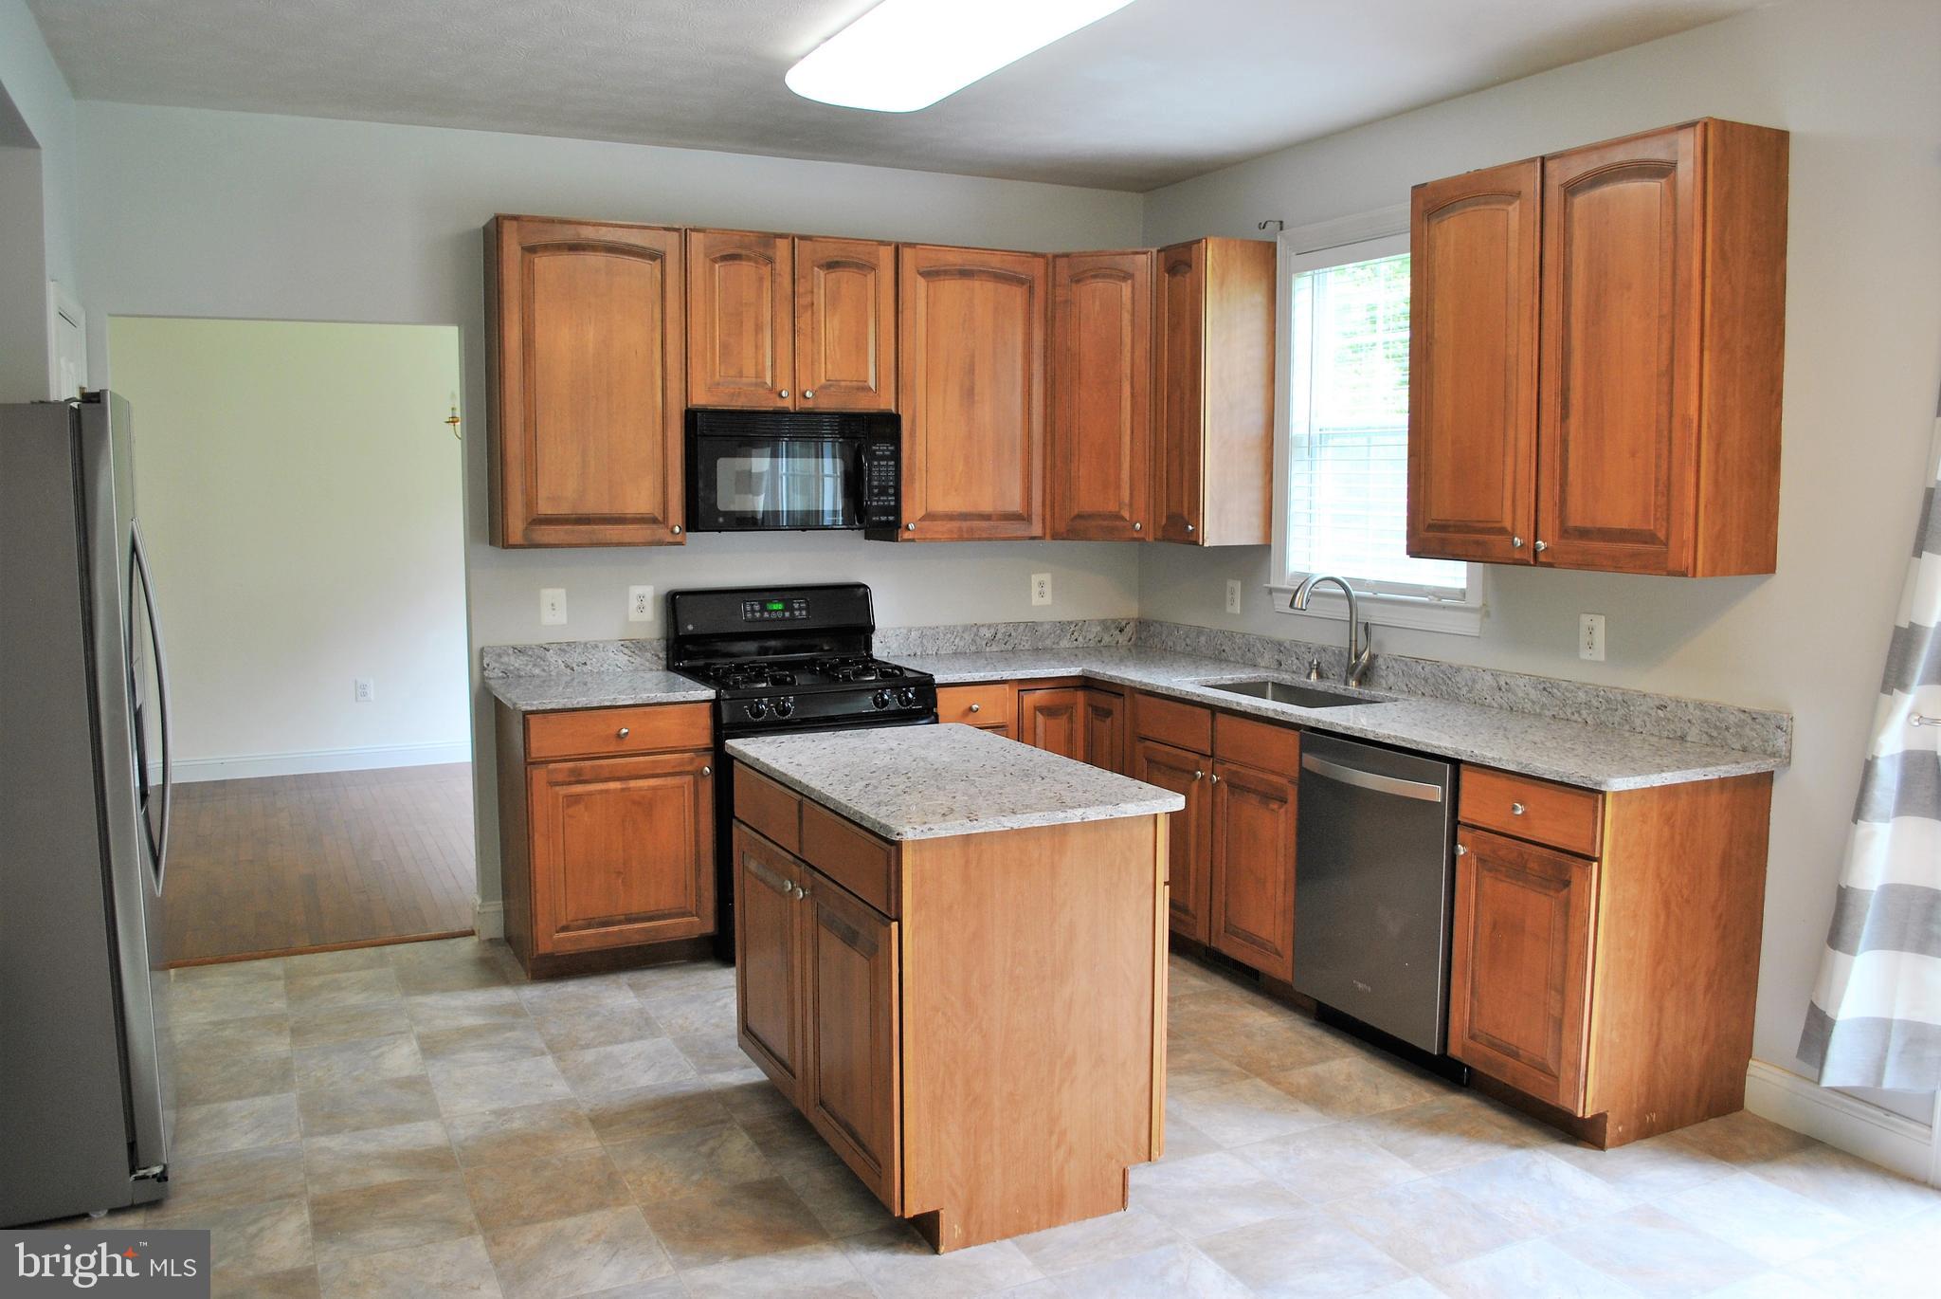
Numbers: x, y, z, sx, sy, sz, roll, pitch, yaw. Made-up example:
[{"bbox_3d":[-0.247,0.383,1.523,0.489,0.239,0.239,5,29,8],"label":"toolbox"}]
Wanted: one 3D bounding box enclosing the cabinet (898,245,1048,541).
[{"bbox_3d":[-0.045,-0.940,5.467,0.622,1.064,0.325,-3,7,-26],"label":"cabinet"}]

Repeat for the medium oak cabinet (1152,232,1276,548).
[{"bbox_3d":[0.884,-0.919,5.296,0.325,1.064,0.314,-3,7,-26],"label":"medium oak cabinet"}]

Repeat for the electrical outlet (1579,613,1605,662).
[{"bbox_3d":[1.715,-0.031,4.026,0.012,0.120,0.082,-3,7,-26],"label":"electrical outlet"}]

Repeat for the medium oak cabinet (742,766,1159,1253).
[{"bbox_3d":[-0.096,0.746,3.499,0.637,0.868,1.057,-3,7,-26],"label":"medium oak cabinet"}]

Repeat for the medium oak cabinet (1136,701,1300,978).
[{"bbox_3d":[1.032,0.587,4.824,0.625,0.854,0.918,-3,7,-26],"label":"medium oak cabinet"}]

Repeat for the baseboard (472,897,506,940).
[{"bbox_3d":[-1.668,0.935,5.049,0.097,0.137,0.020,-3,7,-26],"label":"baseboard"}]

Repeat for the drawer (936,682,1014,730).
[{"bbox_3d":[-0.096,0.173,5.328,0.277,0.149,0.500,-3,7,-26],"label":"drawer"}]

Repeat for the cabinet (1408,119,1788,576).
[{"bbox_3d":[1.612,-0.749,3.850,0.327,1.052,0.932,-3,7,-26],"label":"cabinet"}]

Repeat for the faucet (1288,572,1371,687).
[{"bbox_3d":[1.171,-0.054,4.718,0.295,0.376,0.125,-3,7,-26],"label":"faucet"}]

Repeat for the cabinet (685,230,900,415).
[{"bbox_3d":[-0.667,-1.134,5.138,0.769,0.602,0.325,-3,7,-26],"label":"cabinet"}]

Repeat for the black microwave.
[{"bbox_3d":[-0.656,-0.629,5.173,0.759,0.405,0.387,-3,7,-26],"label":"black microwave"}]

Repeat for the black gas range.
[{"bbox_3d":[-0.587,0.402,5.133,0.767,1.200,0.670,-3,7,-26],"label":"black gas range"}]

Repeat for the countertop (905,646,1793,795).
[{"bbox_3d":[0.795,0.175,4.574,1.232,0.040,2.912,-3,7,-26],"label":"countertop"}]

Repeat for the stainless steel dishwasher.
[{"bbox_3d":[1.352,0.648,4.119,0.615,0.810,0.610,-3,7,-26],"label":"stainless steel dishwasher"}]

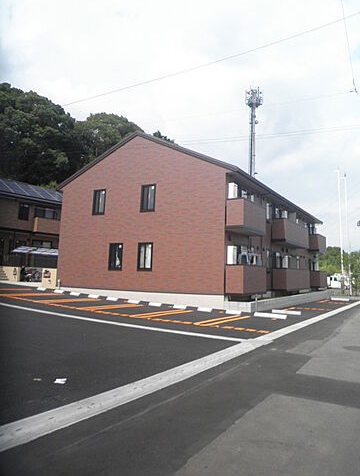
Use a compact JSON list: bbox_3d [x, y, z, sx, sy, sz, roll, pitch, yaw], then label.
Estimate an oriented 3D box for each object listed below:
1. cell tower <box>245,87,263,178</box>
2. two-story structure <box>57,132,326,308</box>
[{"bbox_3d":[14.631,-11.098,71.776,3.580,40.000,3.580,-2,-7,32],"label":"cell tower"},{"bbox_3d":[2.656,-0.219,26.134,11.623,8.539,18.992,-2,-7,32],"label":"two-story structure"}]

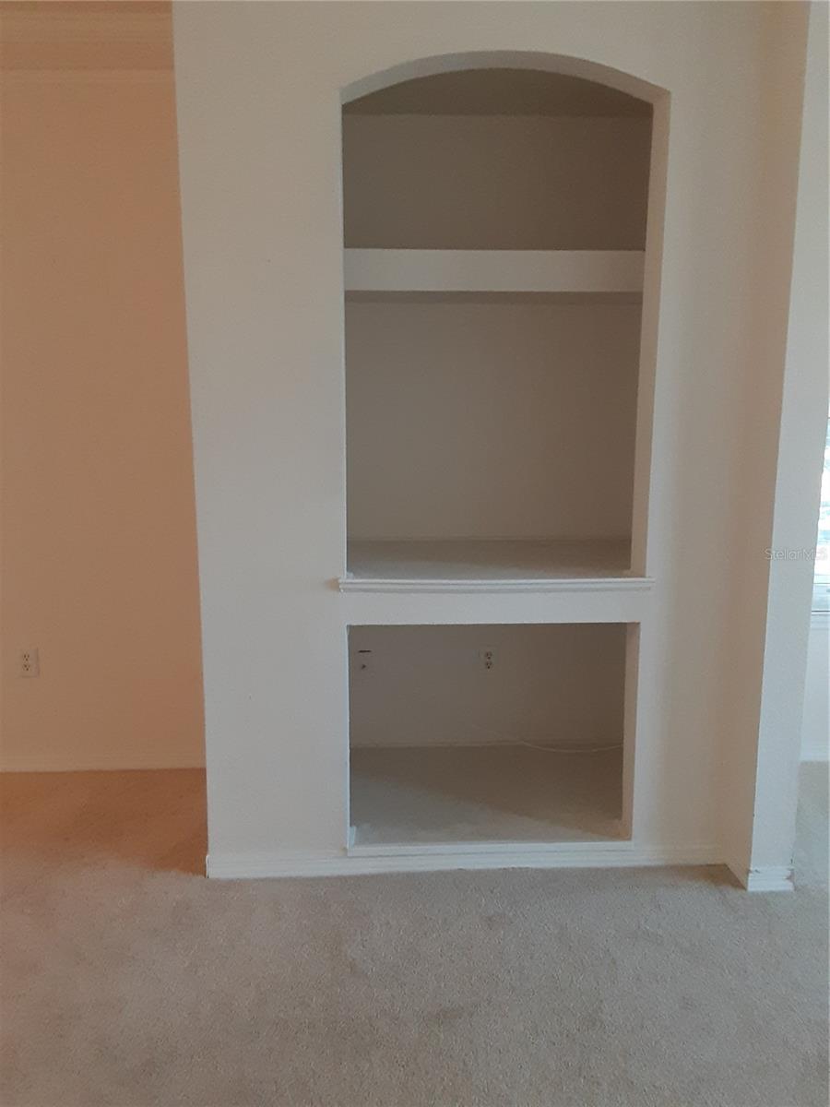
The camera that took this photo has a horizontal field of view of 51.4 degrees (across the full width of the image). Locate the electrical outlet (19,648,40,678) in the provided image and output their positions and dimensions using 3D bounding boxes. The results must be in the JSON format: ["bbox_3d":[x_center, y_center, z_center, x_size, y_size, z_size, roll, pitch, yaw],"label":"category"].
[{"bbox_3d":[-1.489,0.423,3.332,0.072,0.116,0.010,0,9,-2],"label":"electrical outlet"}]

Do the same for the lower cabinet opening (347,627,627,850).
[{"bbox_3d":[0.221,0.488,2.984,0.869,0.698,0.754,0,9,-2],"label":"lower cabinet opening"}]

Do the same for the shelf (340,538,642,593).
[{"bbox_3d":[0.226,0.032,2.901,0.918,0.041,0.783,0,9,-2],"label":"shelf"}]

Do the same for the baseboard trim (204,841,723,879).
[{"bbox_3d":[0.168,0.943,2.677,1.602,0.080,0.018,0,9,-2],"label":"baseboard trim"}]

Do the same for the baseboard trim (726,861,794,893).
[{"bbox_3d":[1.052,0.952,2.629,0.138,0.078,0.148,0,9,-2],"label":"baseboard trim"}]

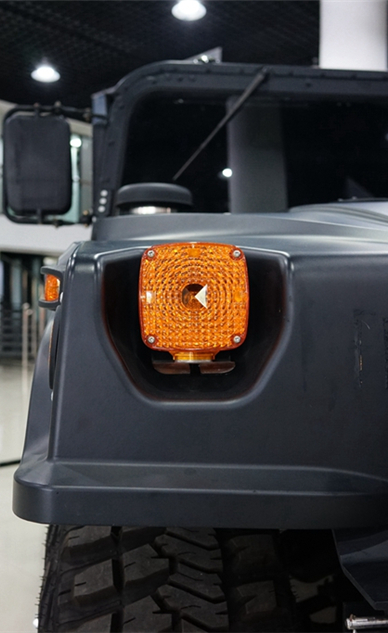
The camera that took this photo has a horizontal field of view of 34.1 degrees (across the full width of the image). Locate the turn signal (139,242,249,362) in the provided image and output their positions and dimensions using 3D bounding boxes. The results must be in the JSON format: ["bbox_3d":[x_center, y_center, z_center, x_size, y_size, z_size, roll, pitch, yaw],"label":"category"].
[{"bbox_3d":[0.002,-0.015,0.650,0.110,0.120,0.060,0,1,-6],"label":"turn signal"}]

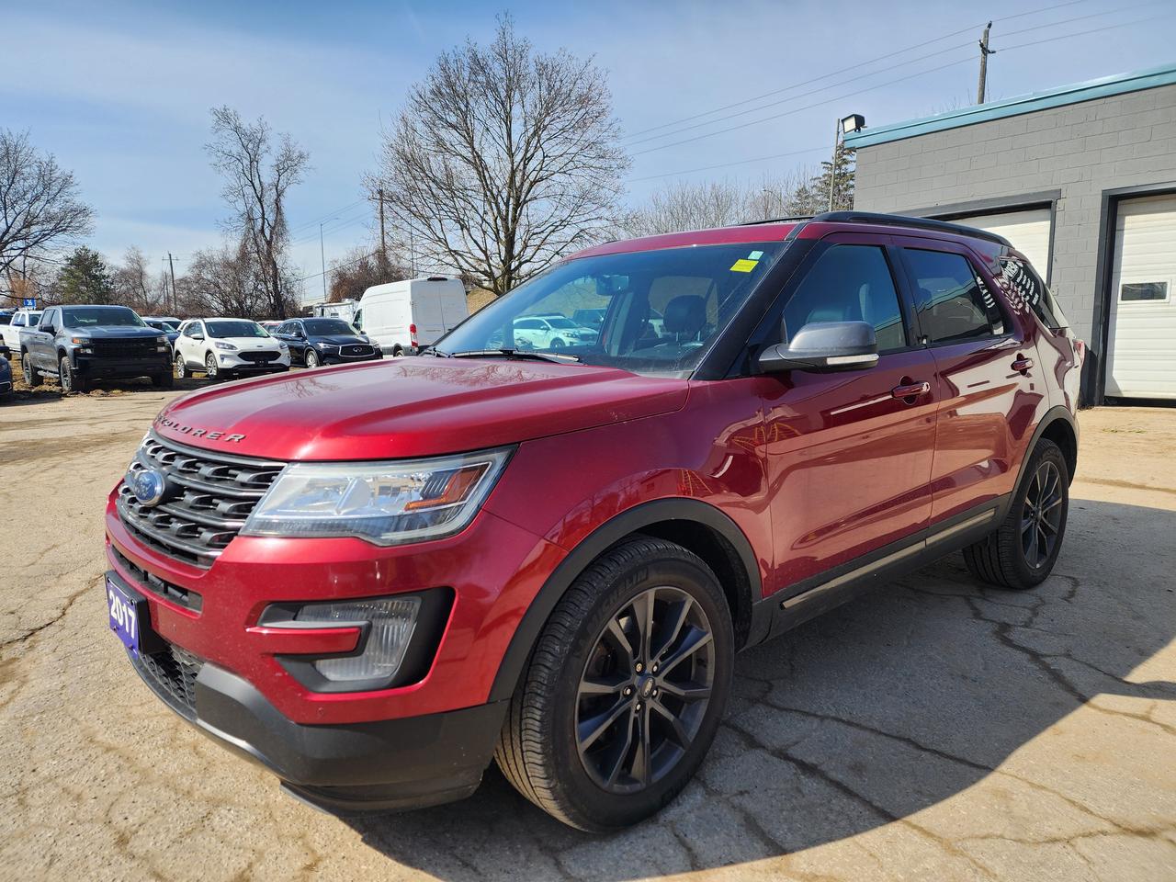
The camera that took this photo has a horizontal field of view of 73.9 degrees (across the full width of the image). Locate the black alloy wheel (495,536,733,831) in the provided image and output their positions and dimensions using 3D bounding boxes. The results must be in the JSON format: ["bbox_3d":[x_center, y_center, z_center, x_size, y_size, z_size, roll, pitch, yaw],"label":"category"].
[{"bbox_3d":[0.088,0.633,2.127,0.755,0.760,0.265,-8,11,-43],"label":"black alloy wheel"}]

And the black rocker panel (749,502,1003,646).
[{"bbox_3d":[1.175,0.449,3.007,1.920,0.200,0.110,-7,11,-41],"label":"black rocker panel"}]

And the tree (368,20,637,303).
[{"bbox_3d":[-4.068,-12.942,37.000,12.200,14.300,12.000,-2,8,-6],"label":"tree"}]

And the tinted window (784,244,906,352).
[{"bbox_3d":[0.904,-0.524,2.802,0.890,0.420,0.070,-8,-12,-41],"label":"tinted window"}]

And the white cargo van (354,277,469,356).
[{"bbox_3d":[-6.254,-3.820,26.256,2.060,2.680,5.980,-7,10,-37],"label":"white cargo van"}]

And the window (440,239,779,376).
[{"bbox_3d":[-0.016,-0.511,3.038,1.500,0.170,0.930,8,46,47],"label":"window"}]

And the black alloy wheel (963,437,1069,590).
[{"bbox_3d":[2.232,0.365,4.067,0.760,0.760,0.260,-8,10,-41],"label":"black alloy wheel"}]

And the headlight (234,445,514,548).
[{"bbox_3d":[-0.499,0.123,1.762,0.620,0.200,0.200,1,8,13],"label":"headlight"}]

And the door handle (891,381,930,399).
[{"bbox_3d":[1.157,-0.181,2.788,0.240,0.048,0.060,-7,10,-41],"label":"door handle"}]

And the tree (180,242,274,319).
[{"bbox_3d":[-21.337,-8.573,46.000,4.900,6.300,4.600,-4,9,-27],"label":"tree"}]

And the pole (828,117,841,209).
[{"bbox_3d":[9.365,-7.813,30.000,0.130,9.300,0.130,-1,8,0],"label":"pole"}]

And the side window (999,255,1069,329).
[{"bbox_3d":[2.324,-0.758,4.038,0.900,0.350,0.100,-7,-1,-44],"label":"side window"}]

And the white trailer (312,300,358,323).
[{"bbox_3d":[-14.649,-7.002,47.796,2.350,2.900,5.700,-8,10,-44],"label":"white trailer"}]

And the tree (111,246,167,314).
[{"bbox_3d":[-37.334,-11.884,65.000,4.900,8.600,4.700,-5,9,-30],"label":"tree"}]

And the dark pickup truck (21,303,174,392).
[{"bbox_3d":[-12.430,-2.322,19.566,5.870,1.960,2.060,7,11,44],"label":"dark pickup truck"}]

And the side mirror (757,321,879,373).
[{"bbox_3d":[0.678,-0.273,2.308,0.270,0.165,0.270,-7,10,-41],"label":"side mirror"}]

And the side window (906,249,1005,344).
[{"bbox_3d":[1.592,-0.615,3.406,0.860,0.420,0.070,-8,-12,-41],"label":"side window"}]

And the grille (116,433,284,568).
[{"bbox_3d":[-1.115,0.144,2.125,0.190,0.310,1.030,8,0,-43],"label":"grille"}]

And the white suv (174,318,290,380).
[{"bbox_3d":[-9.958,-2.589,21.800,1.880,1.680,4.580,-8,11,-43],"label":"white suv"}]

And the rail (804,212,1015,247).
[{"bbox_3d":[1.573,-0.960,3.604,1.950,0.090,0.075,-8,10,-41],"label":"rail"}]

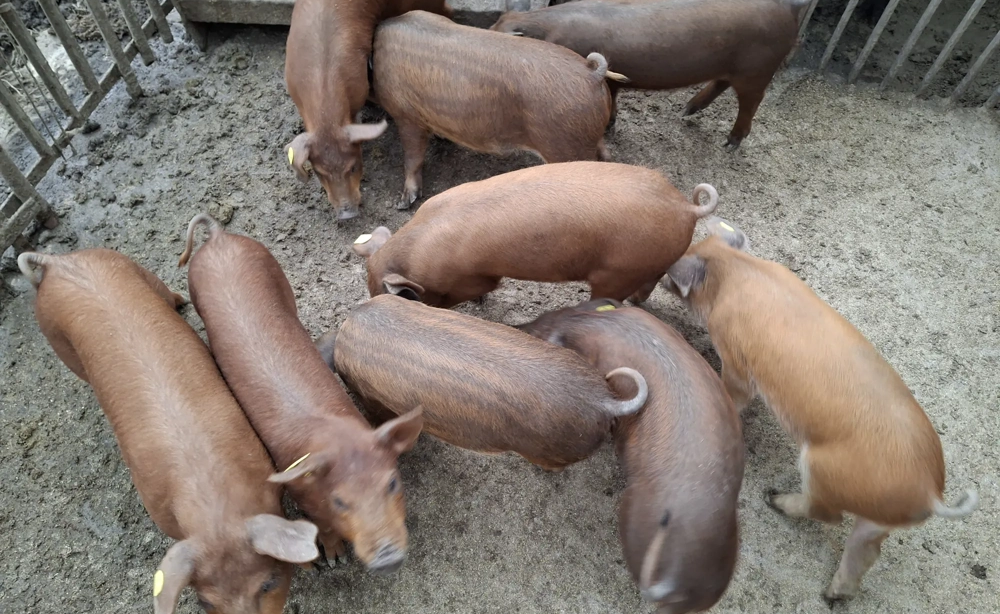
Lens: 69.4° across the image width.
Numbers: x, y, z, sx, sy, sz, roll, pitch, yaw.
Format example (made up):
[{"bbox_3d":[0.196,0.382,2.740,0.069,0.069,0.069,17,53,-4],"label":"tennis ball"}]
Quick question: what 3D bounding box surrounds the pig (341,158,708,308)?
[{"bbox_3d":[0.074,-0.130,1.719,0.794,0.440,0.250,-4,55,-5],"label":"pig"}]

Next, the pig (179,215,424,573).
[{"bbox_3d":[-0.411,0.197,1.468,0.250,0.440,0.793,-28,61,-20],"label":"pig"}]

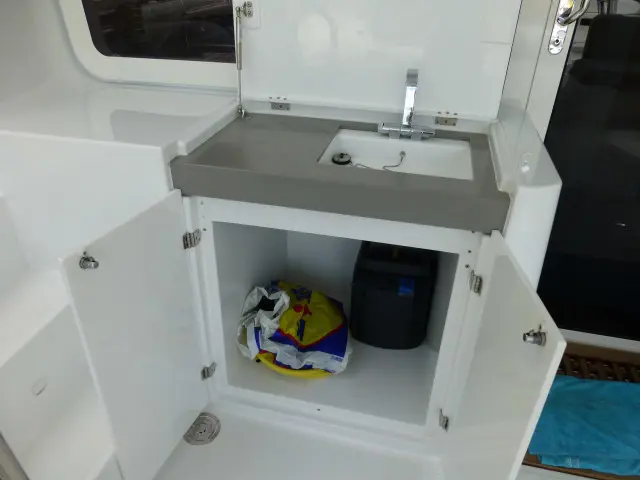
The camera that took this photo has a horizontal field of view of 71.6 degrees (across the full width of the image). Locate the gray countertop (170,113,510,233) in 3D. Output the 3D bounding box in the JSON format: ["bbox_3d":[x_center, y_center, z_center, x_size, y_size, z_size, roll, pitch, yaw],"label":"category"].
[{"bbox_3d":[0.072,-0.215,1.214,0.770,0.083,0.487,8,30,11],"label":"gray countertop"}]

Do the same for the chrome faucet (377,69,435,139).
[{"bbox_3d":[0.256,-0.390,1.279,0.168,0.186,0.107,8,30,11],"label":"chrome faucet"}]

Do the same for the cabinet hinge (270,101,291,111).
[{"bbox_3d":[-0.128,-0.433,1.439,0.064,0.024,0.006,8,30,11],"label":"cabinet hinge"}]

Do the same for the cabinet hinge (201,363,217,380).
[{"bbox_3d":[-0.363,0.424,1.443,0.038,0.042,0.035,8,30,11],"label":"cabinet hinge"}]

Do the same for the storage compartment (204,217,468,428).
[{"bbox_3d":[0.080,0.129,1.477,0.630,0.604,0.535,8,30,11],"label":"storage compartment"}]

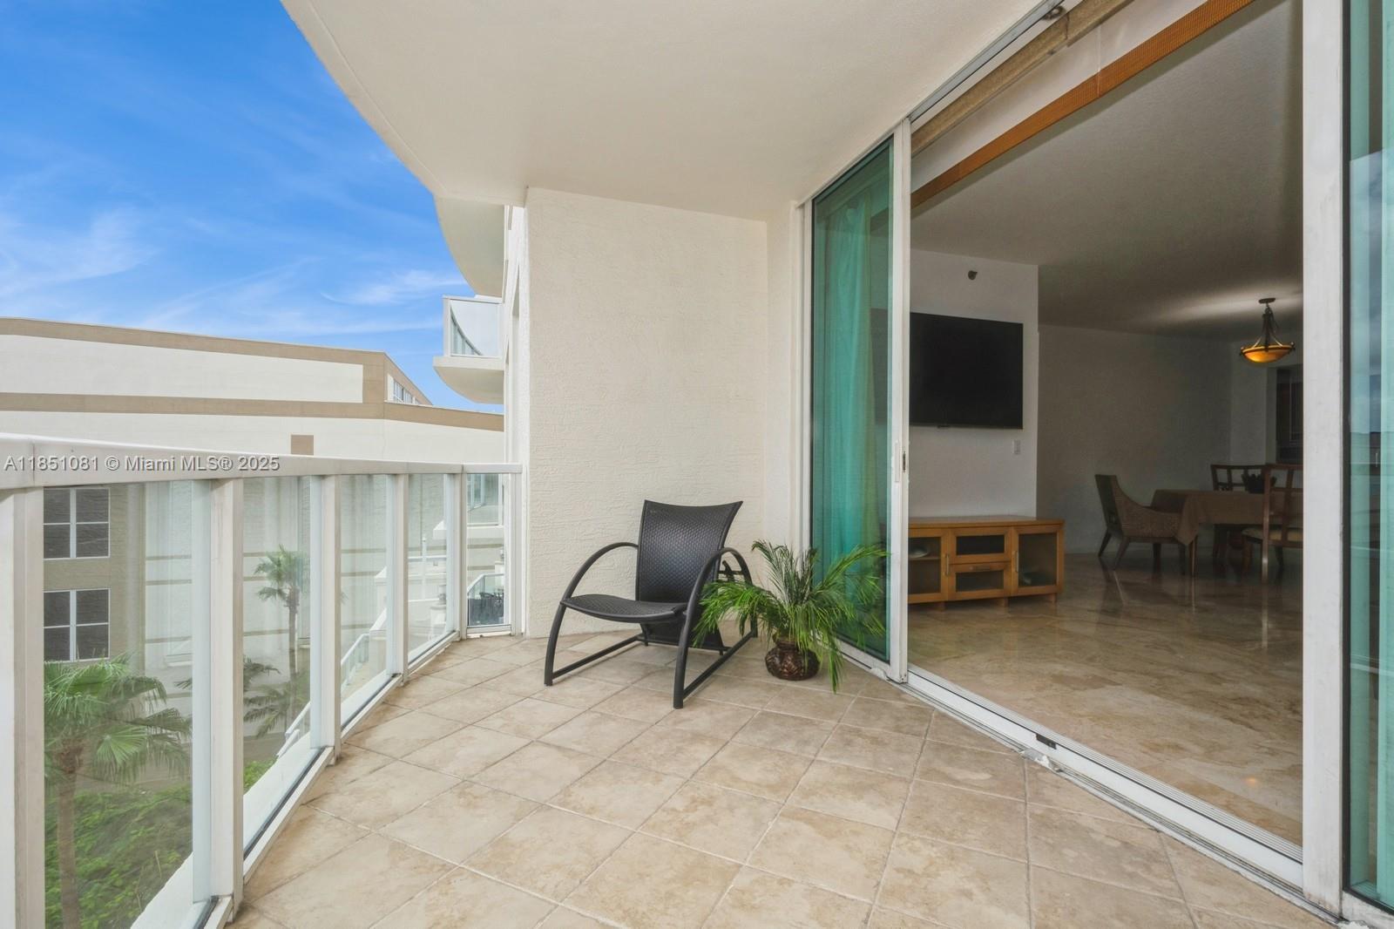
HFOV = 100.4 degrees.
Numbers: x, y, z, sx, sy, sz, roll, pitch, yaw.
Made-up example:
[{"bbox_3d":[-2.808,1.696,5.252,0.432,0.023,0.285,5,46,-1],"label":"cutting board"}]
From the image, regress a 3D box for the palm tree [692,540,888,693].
[{"bbox_3d":[0.477,0.712,2.897,0.900,0.670,0.800,0,0,9],"label":"palm tree"}]

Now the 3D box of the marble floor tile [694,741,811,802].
[{"bbox_3d":[0.198,1.036,1.958,0.309,0.015,0.306,0,0,27],"label":"marble floor tile"}]

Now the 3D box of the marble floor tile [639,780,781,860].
[{"bbox_3d":[0.051,1.034,1.688,0.309,0.015,0.306,0,0,27],"label":"marble floor tile"}]

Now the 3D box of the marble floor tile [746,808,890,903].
[{"bbox_3d":[0.352,1.062,1.599,0.326,0.010,0.326,0,0,24],"label":"marble floor tile"}]

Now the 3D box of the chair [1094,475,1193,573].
[{"bbox_3d":[4.527,0.577,5.998,0.640,0.940,0.660,0,0,24],"label":"chair"}]

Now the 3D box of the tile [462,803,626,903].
[{"bbox_3d":[-0.387,1.032,1.548,0.309,0.015,0.306,0,0,27],"label":"tile"}]

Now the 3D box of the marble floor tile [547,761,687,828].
[{"bbox_3d":[-0.241,1.038,1.834,0.318,0.010,0.318,0,-1,26],"label":"marble floor tile"}]

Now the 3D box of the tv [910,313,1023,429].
[{"bbox_3d":[1.923,-0.720,4.513,1.500,0.860,0.060,1,0,-18],"label":"tv"}]

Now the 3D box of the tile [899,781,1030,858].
[{"bbox_3d":[0.793,1.044,1.717,0.318,0.010,0.318,0,-1,26],"label":"tile"}]

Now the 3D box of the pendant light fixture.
[{"bbox_3d":[5.545,-1.305,5.648,0.385,0.610,0.385,1,0,-44],"label":"pendant light fixture"}]

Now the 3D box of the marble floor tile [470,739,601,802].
[{"bbox_3d":[-0.533,1.037,1.963,0.318,0.010,0.318,0,-1,26],"label":"marble floor tile"}]

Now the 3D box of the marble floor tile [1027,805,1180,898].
[{"bbox_3d":[1.105,1.062,1.609,0.326,0.010,0.326,0,0,24],"label":"marble floor tile"}]

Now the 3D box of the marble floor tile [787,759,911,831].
[{"bbox_3d":[0.503,1.062,1.875,0.326,0.010,0.326,0,0,24],"label":"marble floor tile"}]

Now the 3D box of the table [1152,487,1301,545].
[{"bbox_3d":[5.360,0.655,5.420,1.600,0.745,1.050,0,0,22],"label":"table"}]

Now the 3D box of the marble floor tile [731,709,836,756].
[{"bbox_3d":[0.346,1.038,2.232,0.309,0.015,0.306,0,0,27],"label":"marble floor tile"}]

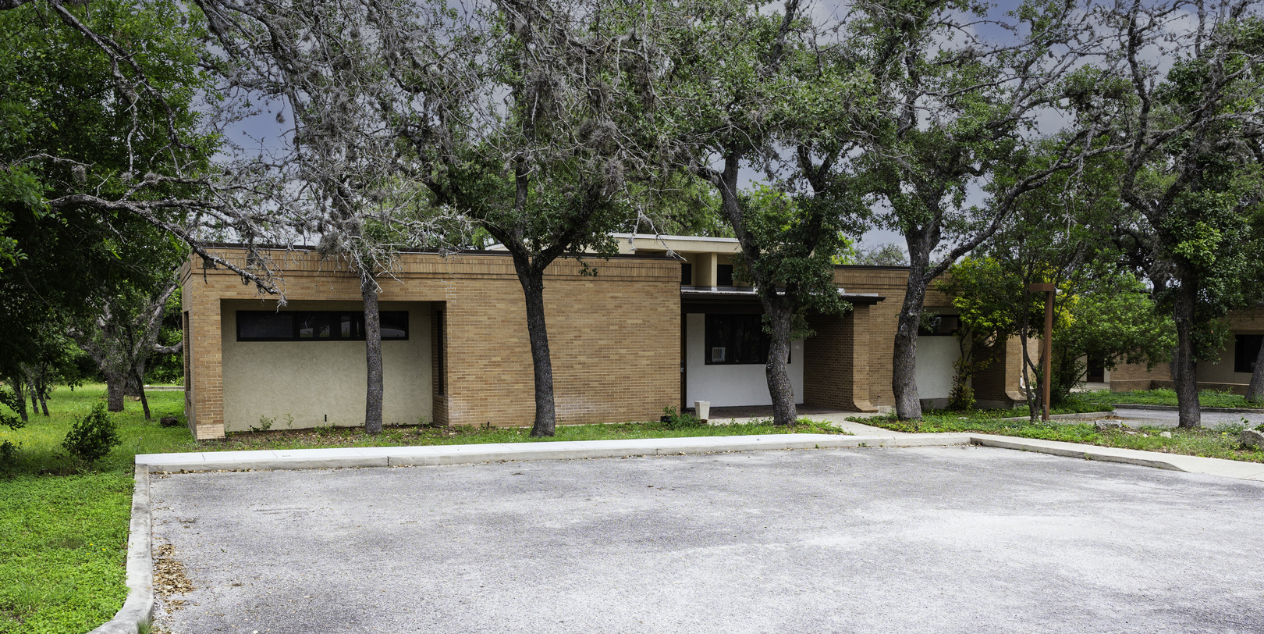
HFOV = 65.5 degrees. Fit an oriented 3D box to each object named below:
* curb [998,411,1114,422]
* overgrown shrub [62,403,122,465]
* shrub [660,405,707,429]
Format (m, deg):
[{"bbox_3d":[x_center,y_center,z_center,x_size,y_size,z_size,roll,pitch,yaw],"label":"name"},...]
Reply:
[{"bbox_3d":[11.700,2.745,26.900,4.300,0.160,0.180,0,0,-24],"label":"curb"},{"bbox_3d":[-8.790,1.905,16.000,0.880,0.990,0.850,0,0,-29],"label":"overgrown shrub"},{"bbox_3d":[1.180,2.265,22.100,1.020,0.490,0.750,0,0,0],"label":"shrub"}]

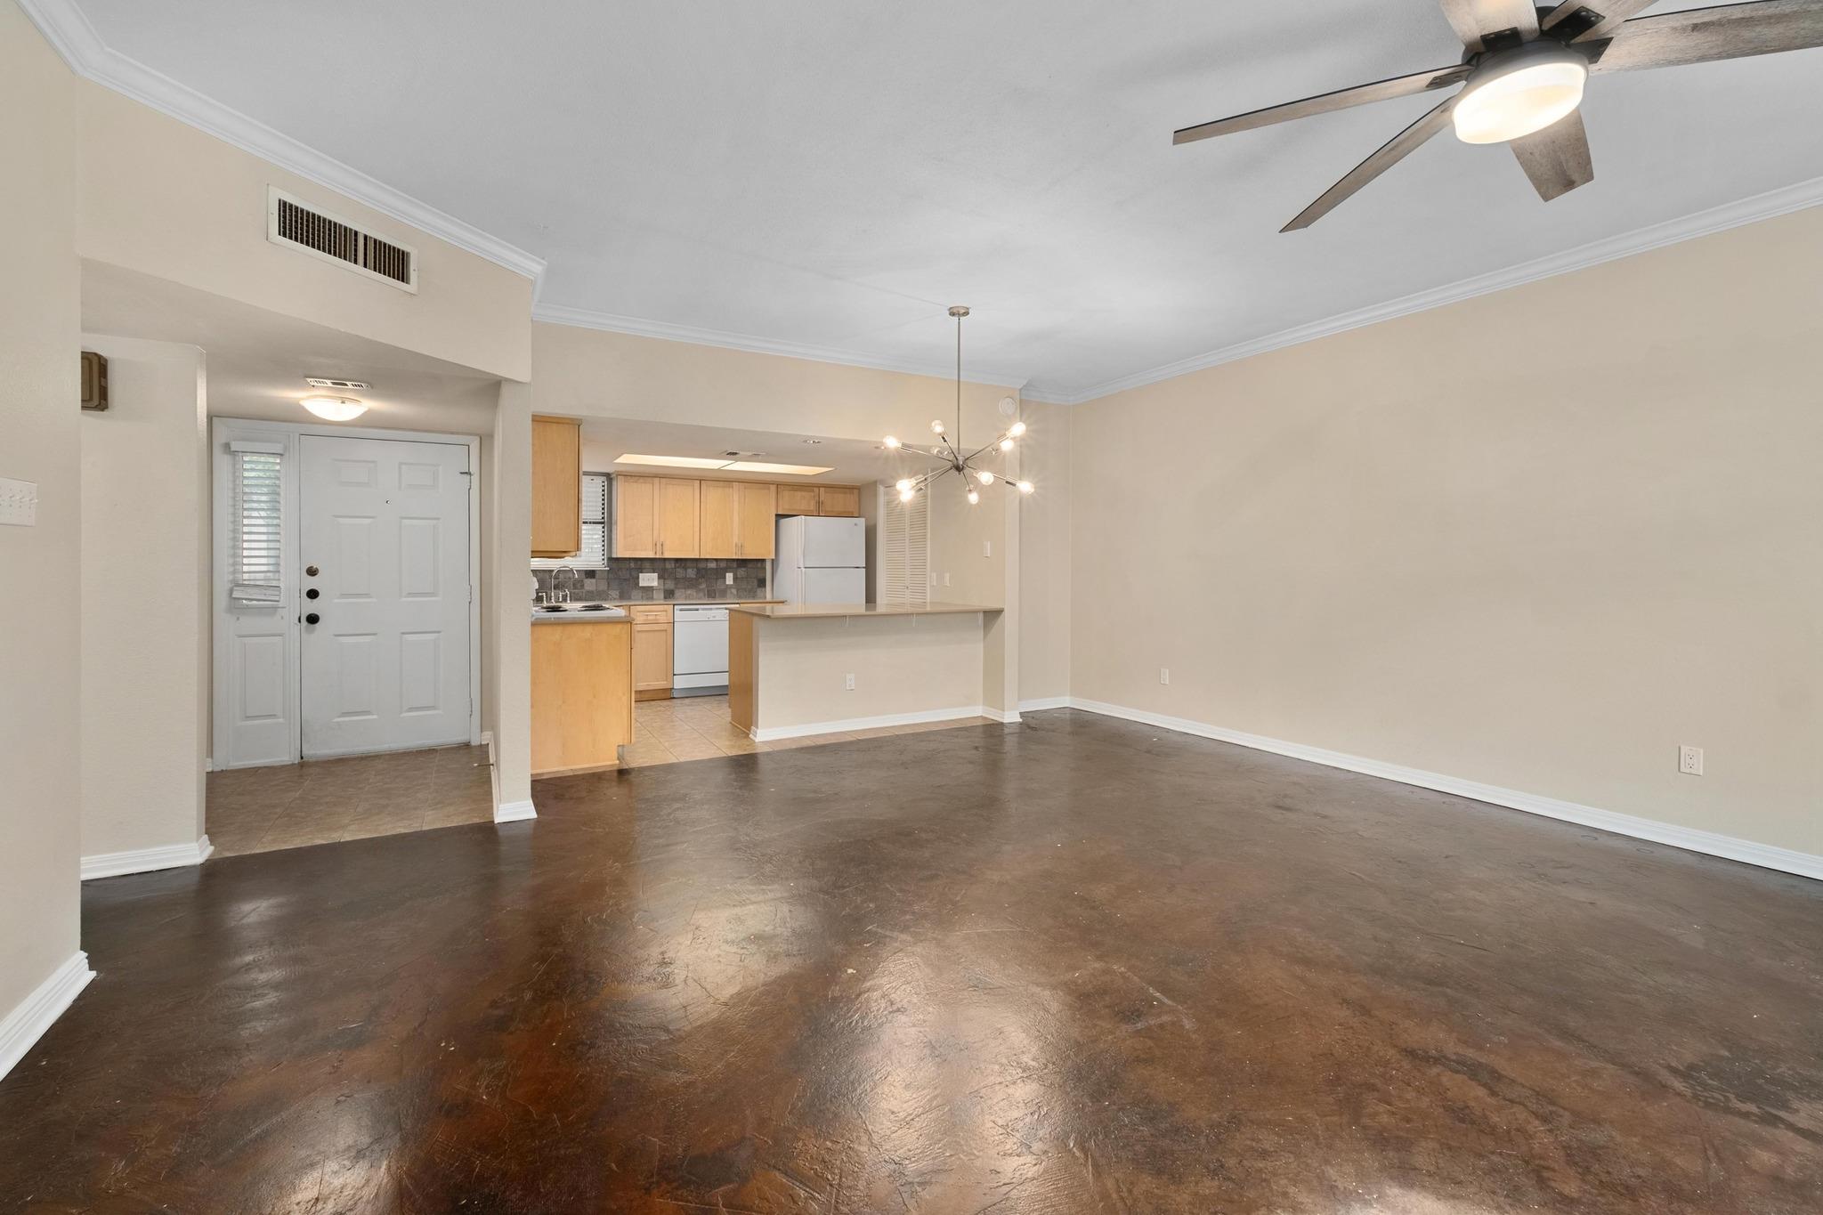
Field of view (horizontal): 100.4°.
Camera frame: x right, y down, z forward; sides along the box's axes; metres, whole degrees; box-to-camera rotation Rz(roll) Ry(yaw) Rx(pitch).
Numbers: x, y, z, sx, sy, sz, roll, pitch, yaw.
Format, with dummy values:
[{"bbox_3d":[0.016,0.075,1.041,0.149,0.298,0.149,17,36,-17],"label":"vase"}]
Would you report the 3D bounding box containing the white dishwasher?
[{"bbox_3d":[-2.053,0.395,7.371,0.608,0.862,0.608,-2,3,-30],"label":"white dishwasher"}]

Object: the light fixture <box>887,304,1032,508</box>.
[{"bbox_3d":[0.286,-1.187,4.551,0.900,1.200,0.900,0,3,0],"label":"light fixture"}]

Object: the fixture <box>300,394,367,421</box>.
[{"bbox_3d":[-3.180,-1.085,4.183,0.310,0.120,0.310,-2,3,-30],"label":"fixture"}]

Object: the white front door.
[{"bbox_3d":[-3.474,-0.076,5.057,0.915,2.042,0.045,-2,3,-30],"label":"white front door"}]

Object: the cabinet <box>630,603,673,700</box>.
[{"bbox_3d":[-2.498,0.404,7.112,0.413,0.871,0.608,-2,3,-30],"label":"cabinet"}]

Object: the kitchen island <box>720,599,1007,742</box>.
[{"bbox_3d":[-0.369,0.448,5.959,1.922,0.906,1.115,-2,3,-30],"label":"kitchen island"}]

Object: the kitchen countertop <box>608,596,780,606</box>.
[{"bbox_3d":[-2.112,-0.062,7.325,1.673,0.037,0.647,-2,3,-30],"label":"kitchen countertop"}]

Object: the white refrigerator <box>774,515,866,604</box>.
[{"bbox_3d":[-0.950,-0.058,7.931,0.707,1.708,0.767,-2,3,-30],"label":"white refrigerator"}]

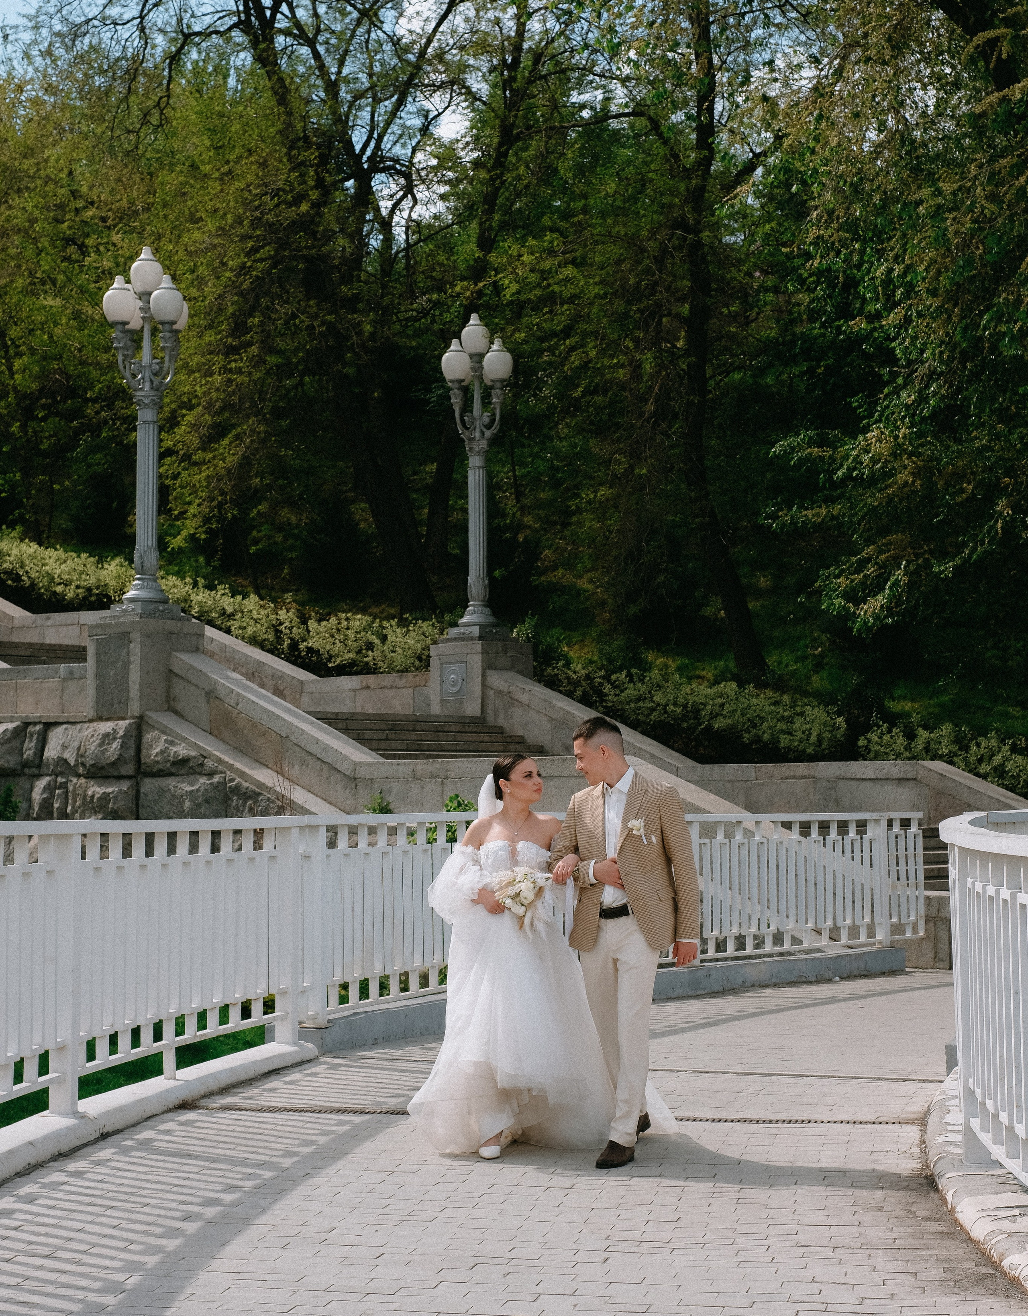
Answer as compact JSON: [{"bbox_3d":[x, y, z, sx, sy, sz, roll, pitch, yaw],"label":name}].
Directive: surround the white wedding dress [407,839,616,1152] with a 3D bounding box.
[{"bbox_3d":[0.012,1.381,9.422,0.900,1.254,0.850,-1,-4,5],"label":"white wedding dress"}]

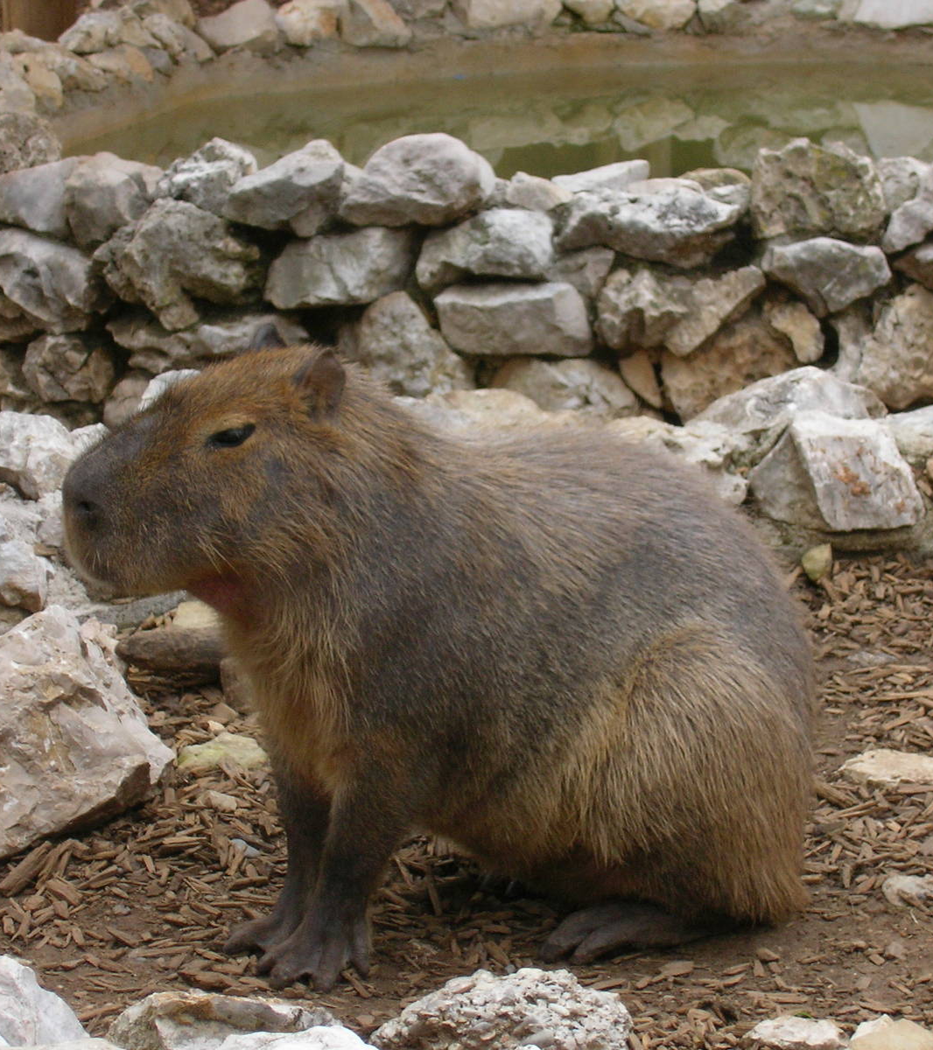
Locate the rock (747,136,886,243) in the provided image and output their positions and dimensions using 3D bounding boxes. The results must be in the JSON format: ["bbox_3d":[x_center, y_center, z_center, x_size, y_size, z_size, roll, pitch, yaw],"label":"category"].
[{"bbox_3d":[0.656,-0.622,7.921,0.257,0.196,0.218,0,12,0],"label":"rock"}]

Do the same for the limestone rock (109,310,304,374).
[{"bbox_3d":[-0.417,-0.285,6.870,0.307,0.081,0.170,6,14,26],"label":"limestone rock"}]

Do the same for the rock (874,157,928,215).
[{"bbox_3d":[0.723,-0.561,7.040,0.100,0.085,0.110,0,12,0],"label":"rock"}]

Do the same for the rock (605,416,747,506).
[{"bbox_3d":[0.331,-0.101,6.716,0.225,0.138,0.180,0,12,0],"label":"rock"}]

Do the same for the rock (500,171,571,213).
[{"bbox_3d":[0.109,-0.531,6.754,0.126,0.059,0.100,0,13,0],"label":"rock"}]

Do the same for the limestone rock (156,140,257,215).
[{"bbox_3d":[-0.416,-0.564,6.863,0.120,0.119,0.150,7,15,27],"label":"limestone rock"}]

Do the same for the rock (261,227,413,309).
[{"bbox_3d":[-0.197,-0.401,6.617,0.228,0.117,0.148,1,15,3],"label":"rock"}]

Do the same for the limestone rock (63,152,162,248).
[{"bbox_3d":[-0.651,-0.598,7.820,0.181,0.173,0.190,0,12,0],"label":"limestone rock"}]

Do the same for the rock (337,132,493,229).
[{"bbox_3d":[-0.081,-0.576,7.088,0.245,0.145,0.190,2,12,10],"label":"rock"}]

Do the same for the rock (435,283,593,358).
[{"bbox_3d":[0.076,-0.325,6.740,0.271,0.105,0.180,0,13,1],"label":"rock"}]

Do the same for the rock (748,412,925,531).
[{"bbox_3d":[0.505,-0.073,5.814,0.238,0.140,0.171,0,14,0],"label":"rock"}]

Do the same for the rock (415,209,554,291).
[{"bbox_3d":[0.033,-0.508,7.852,0.259,0.149,0.207,0,12,0],"label":"rock"}]

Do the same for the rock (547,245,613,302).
[{"bbox_3d":[0.211,-0.465,7.874,0.128,0.099,0.141,0,12,0],"label":"rock"}]

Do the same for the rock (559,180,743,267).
[{"bbox_3d":[0.283,-0.465,6.587,0.293,0.113,0.182,0,14,0],"label":"rock"}]

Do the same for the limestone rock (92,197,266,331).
[{"bbox_3d":[-0.466,-0.426,6.895,0.216,0.203,0.200,7,15,29],"label":"limestone rock"}]

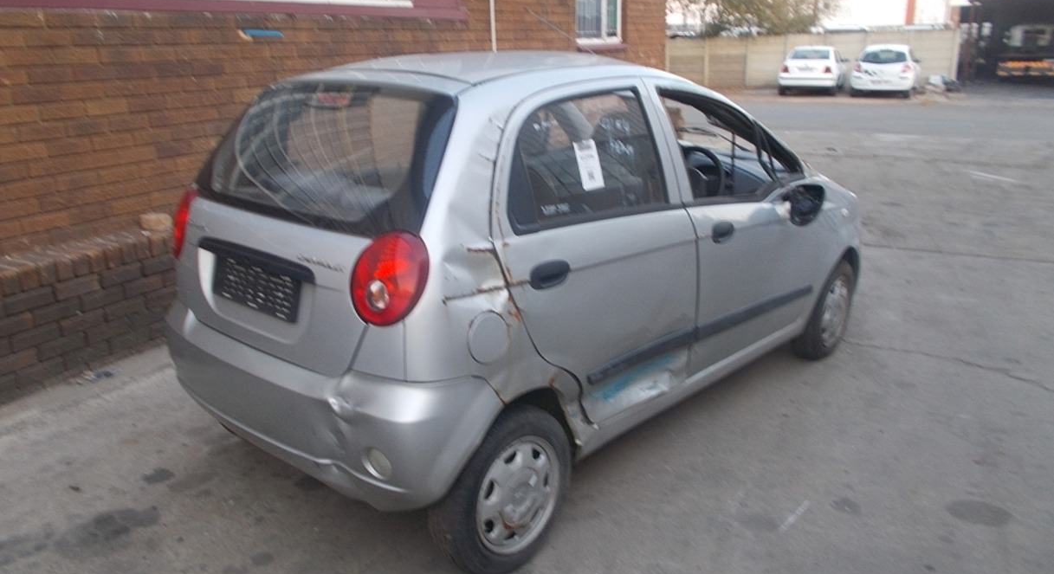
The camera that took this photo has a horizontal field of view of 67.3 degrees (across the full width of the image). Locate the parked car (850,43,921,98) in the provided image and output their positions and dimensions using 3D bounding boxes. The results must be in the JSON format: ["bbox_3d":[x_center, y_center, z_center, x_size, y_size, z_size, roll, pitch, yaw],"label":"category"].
[{"bbox_3d":[10.447,-6.368,22.901,1.720,1.480,4.000,6,19,25],"label":"parked car"}]

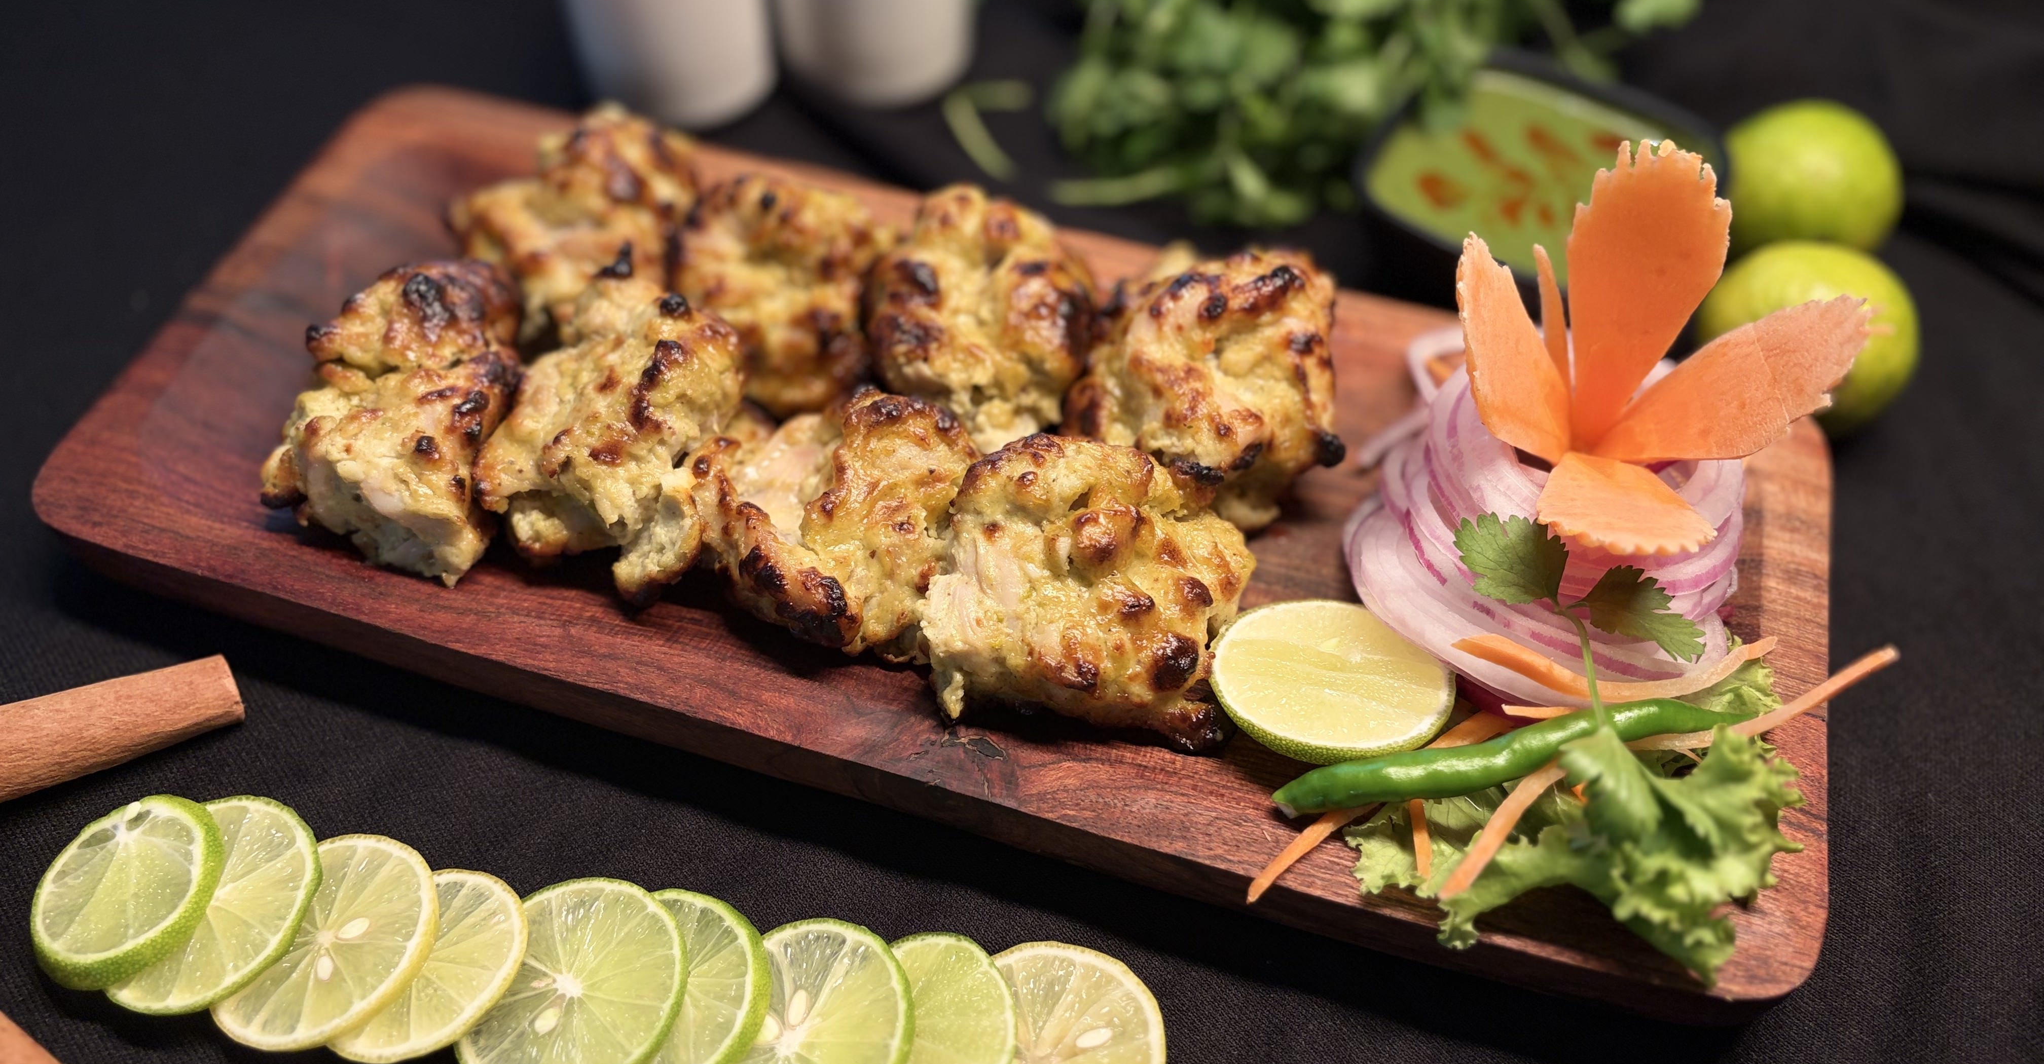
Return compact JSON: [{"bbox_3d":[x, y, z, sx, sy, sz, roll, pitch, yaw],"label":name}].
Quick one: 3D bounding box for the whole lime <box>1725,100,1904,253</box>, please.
[{"bbox_3d":[0.193,-0.083,0.383,0.046,0.045,0.046,9,55,5],"label":"whole lime"}]

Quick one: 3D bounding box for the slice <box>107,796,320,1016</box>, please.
[{"bbox_3d":[-0.152,0.069,0.286,0.042,0.004,0.042,-2,53,6],"label":"slice"}]

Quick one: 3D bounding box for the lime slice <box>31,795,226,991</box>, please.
[{"bbox_3d":[-0.154,0.061,0.263,0.035,0.005,0.035,-7,53,10],"label":"lime slice"}]

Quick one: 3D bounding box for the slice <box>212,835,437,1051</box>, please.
[{"bbox_3d":[-0.117,0.068,0.257,0.039,0.004,0.039,-7,46,11],"label":"slice"}]

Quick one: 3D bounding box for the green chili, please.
[{"bbox_3d":[0.090,0.039,0.282,0.089,0.011,0.011,-10,55,0],"label":"green chili"}]

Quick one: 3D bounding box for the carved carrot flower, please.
[{"bbox_3d":[0.113,-0.028,0.279,0.071,0.050,0.070,1,52,0],"label":"carved carrot flower"}]

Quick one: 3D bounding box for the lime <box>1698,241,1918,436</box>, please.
[{"bbox_3d":[0.180,-0.044,0.354,0.047,0.045,0.046,9,55,5],"label":"lime"}]

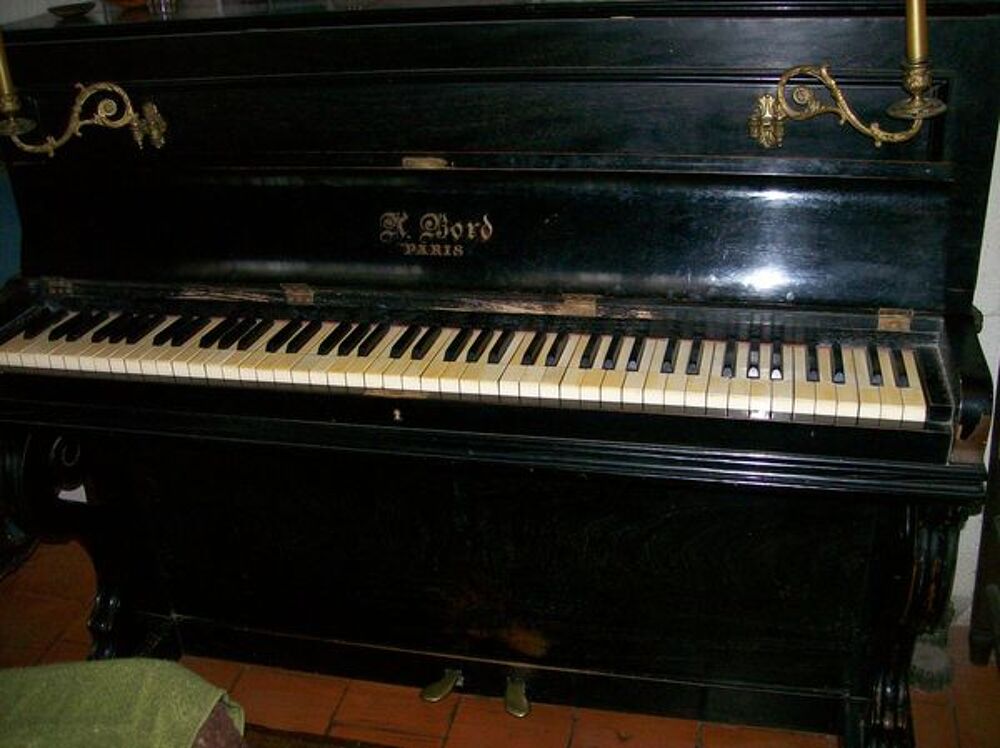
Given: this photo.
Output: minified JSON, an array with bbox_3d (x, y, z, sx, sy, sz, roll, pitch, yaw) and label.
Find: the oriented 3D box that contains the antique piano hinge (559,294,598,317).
[{"bbox_3d":[0.100,-0.085,1.303,0.041,0.015,0.044,3,24,13],"label":"antique piano hinge"}]

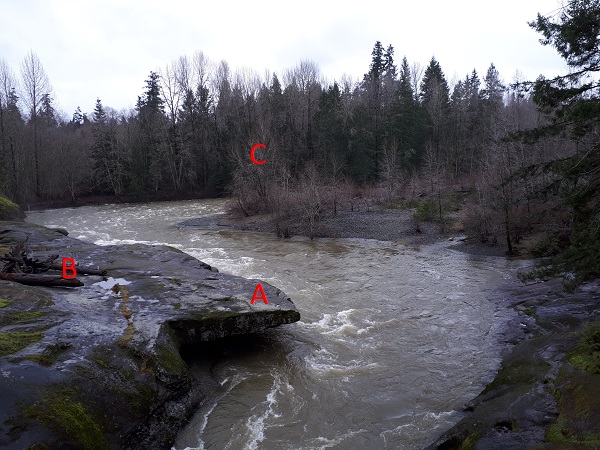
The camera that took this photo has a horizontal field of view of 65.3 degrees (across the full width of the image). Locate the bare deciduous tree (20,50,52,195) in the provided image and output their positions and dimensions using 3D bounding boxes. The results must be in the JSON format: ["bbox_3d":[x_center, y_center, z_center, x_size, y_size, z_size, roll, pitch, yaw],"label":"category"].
[{"bbox_3d":[-45.000,-17.300,80.000,5.500,24.700,5.500,-4,6,-29],"label":"bare deciduous tree"}]

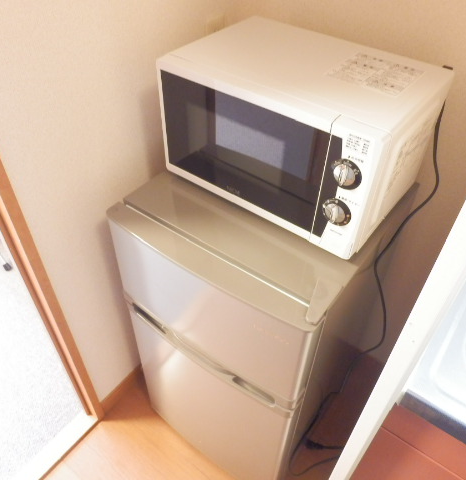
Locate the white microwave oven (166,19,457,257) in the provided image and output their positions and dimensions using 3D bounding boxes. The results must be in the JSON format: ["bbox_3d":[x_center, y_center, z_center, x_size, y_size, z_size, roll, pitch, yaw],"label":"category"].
[{"bbox_3d":[0.131,-0.231,0.901,0.450,0.255,0.325,28,48,26],"label":"white microwave oven"}]

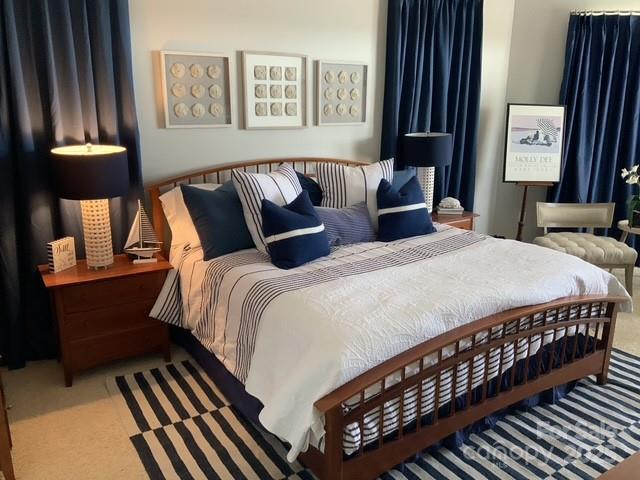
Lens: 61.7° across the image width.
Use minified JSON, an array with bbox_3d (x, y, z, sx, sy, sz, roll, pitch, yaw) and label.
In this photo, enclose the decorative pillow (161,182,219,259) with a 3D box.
[{"bbox_3d":[-0.754,-0.176,3.774,0.660,0.480,0.190,-9,-4,-31],"label":"decorative pillow"}]

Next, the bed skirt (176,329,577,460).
[{"bbox_3d":[0.284,0.612,3.610,1.940,0.370,2.100,-9,16,-31],"label":"bed skirt"}]

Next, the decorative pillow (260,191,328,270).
[{"bbox_3d":[-0.149,-0.083,3.438,0.430,0.440,0.170,-10,-7,-34],"label":"decorative pillow"}]

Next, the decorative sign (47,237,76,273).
[{"bbox_3d":[-1.589,0.091,3.303,0.040,0.177,0.179,5,15,16],"label":"decorative sign"}]

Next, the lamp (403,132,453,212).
[{"bbox_3d":[0.981,-0.614,4.923,0.432,0.790,0.432,-1,14,0],"label":"lamp"}]

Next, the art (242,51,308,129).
[{"bbox_3d":[-0.337,-1.145,4.152,0.547,0.552,0.040,-9,17,-32],"label":"art"}]

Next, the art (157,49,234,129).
[{"bbox_3d":[-0.869,-1.056,3.819,0.496,0.501,0.040,-9,17,-32],"label":"art"}]

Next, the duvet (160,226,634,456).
[{"bbox_3d":[0.379,0.343,3.425,2.420,0.520,1.900,-9,16,-31],"label":"duvet"}]

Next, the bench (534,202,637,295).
[{"bbox_3d":[2.374,0.089,4.827,0.720,0.760,0.600,2,14,10],"label":"bench"}]

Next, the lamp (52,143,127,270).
[{"bbox_3d":[-1.432,-0.217,3.415,0.432,0.790,0.432,-9,16,-31],"label":"lamp"}]

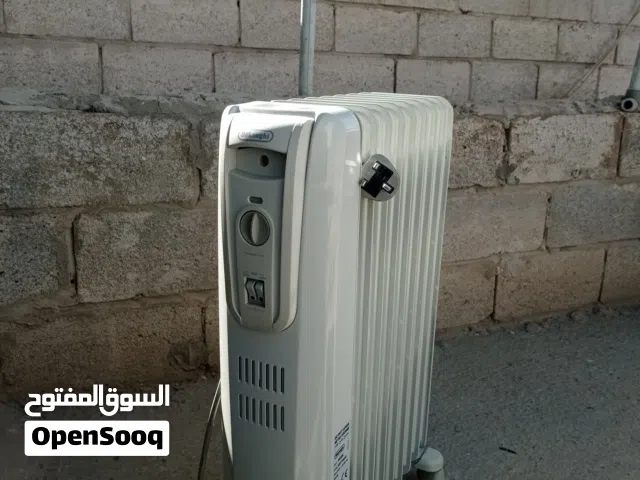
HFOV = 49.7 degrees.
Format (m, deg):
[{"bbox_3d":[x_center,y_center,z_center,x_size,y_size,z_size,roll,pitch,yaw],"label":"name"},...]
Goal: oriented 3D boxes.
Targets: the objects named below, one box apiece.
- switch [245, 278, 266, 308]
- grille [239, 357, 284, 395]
[{"bbox_3d":[-0.064,0.053,0.687,0.021,0.028,0.009,9,16,24],"label":"switch"},{"bbox_3d":[-0.060,0.141,0.718,0.054,0.029,0.005,9,16,24],"label":"grille"}]

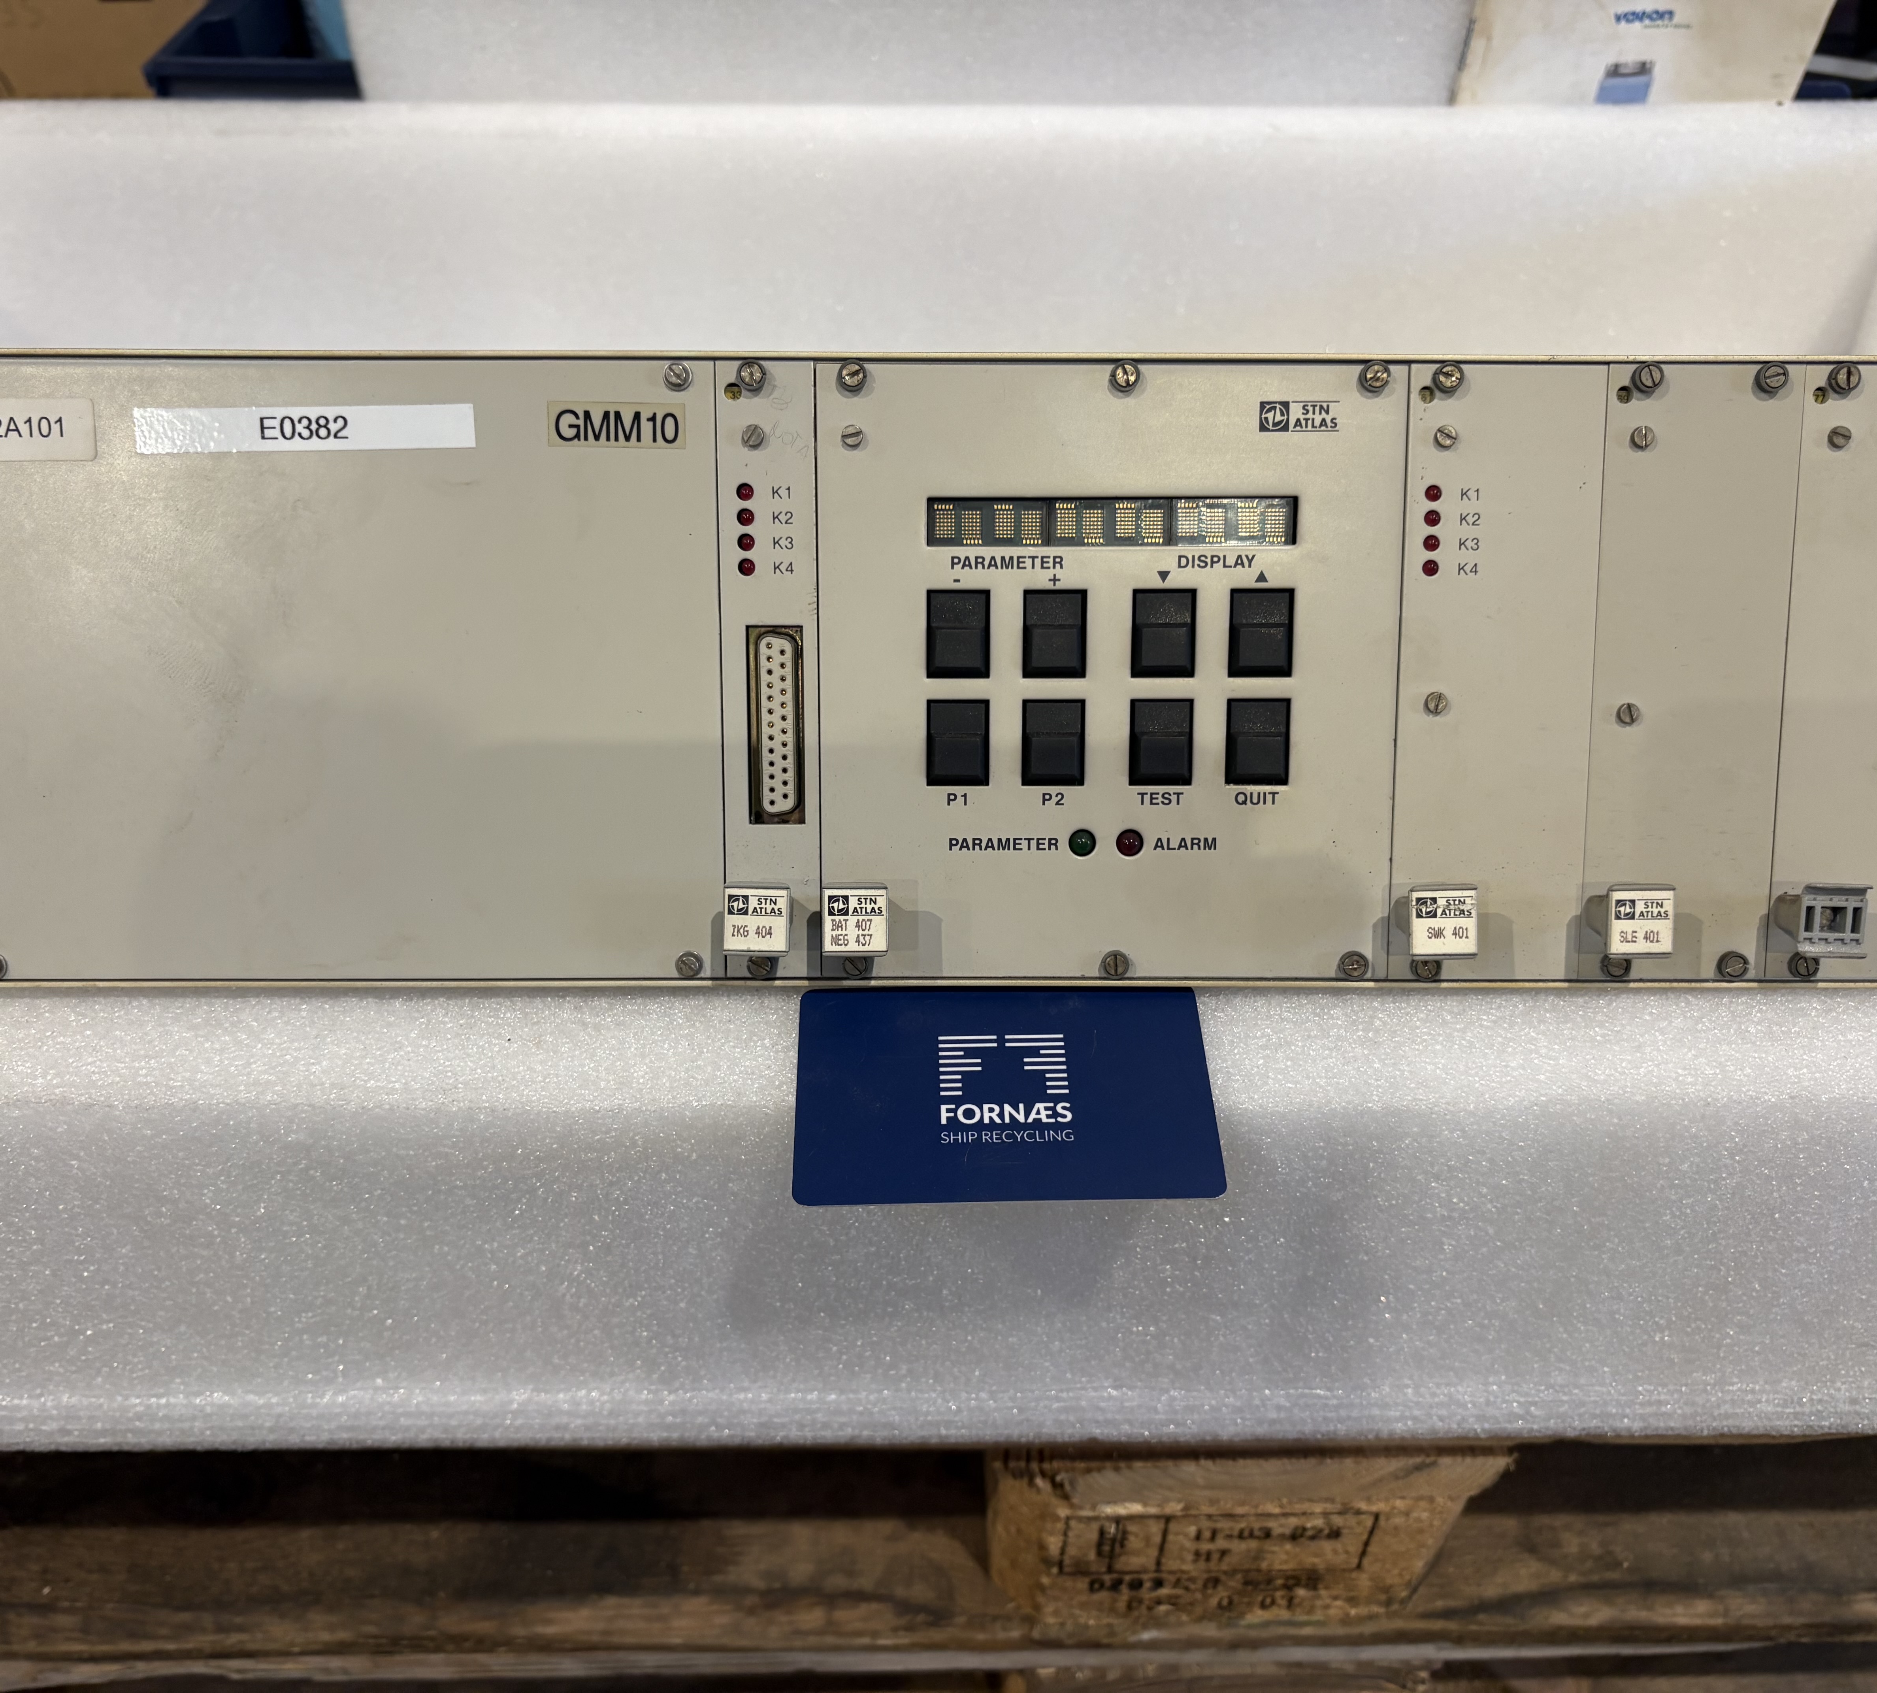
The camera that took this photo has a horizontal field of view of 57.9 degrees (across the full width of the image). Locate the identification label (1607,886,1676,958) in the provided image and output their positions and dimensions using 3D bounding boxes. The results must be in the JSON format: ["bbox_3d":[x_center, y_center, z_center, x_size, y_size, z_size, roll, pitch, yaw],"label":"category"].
[{"bbox_3d":[0.146,0.015,0.352,0.013,0.014,0.003,0,7,-1],"label":"identification label"}]

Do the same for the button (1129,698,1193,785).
[{"bbox_3d":[0.047,-0.022,0.357,0.013,0.018,0.005,0,7,-1],"label":"button"}]

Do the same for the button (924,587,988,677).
[{"bbox_3d":[0.004,-0.044,0.353,0.013,0.018,0.005,0,7,-1],"label":"button"}]

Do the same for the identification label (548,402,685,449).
[{"bbox_3d":[-0.066,-0.086,0.348,0.028,0.009,0.001,0,7,-1],"label":"identification label"}]

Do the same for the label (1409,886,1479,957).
[{"bbox_3d":[0.105,0.015,0.352,0.013,0.014,0.003,0,7,-1],"label":"label"}]

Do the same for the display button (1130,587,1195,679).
[{"bbox_3d":[0.047,-0.044,0.354,0.013,0.018,0.005,0,7,-1],"label":"display button"}]

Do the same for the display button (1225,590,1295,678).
[{"bbox_3d":[0.068,-0.044,0.354,0.014,0.018,0.005,0,7,-1],"label":"display button"}]

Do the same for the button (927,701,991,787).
[{"bbox_3d":[0.004,-0.022,0.356,0.013,0.018,0.005,0,7,-1],"label":"button"}]

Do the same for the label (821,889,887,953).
[{"bbox_3d":[-0.017,0.015,0.351,0.013,0.014,0.003,0,7,-1],"label":"label"}]

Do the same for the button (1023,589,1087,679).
[{"bbox_3d":[0.024,-0.044,0.354,0.013,0.018,0.005,0,7,-1],"label":"button"}]

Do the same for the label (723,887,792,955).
[{"bbox_3d":[-0.037,0.015,0.351,0.014,0.014,0.002,0,7,-1],"label":"label"}]

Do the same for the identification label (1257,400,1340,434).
[{"bbox_3d":[0.074,-0.088,0.349,0.017,0.007,0.001,0,7,-1],"label":"identification label"}]

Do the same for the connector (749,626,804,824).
[{"bbox_3d":[-0.034,-0.026,0.359,0.012,0.044,0.009,0,7,-1],"label":"connector"}]

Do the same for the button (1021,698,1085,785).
[{"bbox_3d":[0.024,-0.022,0.356,0.014,0.018,0.005,0,7,-1],"label":"button"}]

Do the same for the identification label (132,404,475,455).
[{"bbox_3d":[-0.130,-0.085,0.347,0.070,0.009,0.001,0,7,-1],"label":"identification label"}]

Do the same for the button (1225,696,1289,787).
[{"bbox_3d":[0.068,-0.022,0.357,0.013,0.018,0.005,0,7,-1],"label":"button"}]

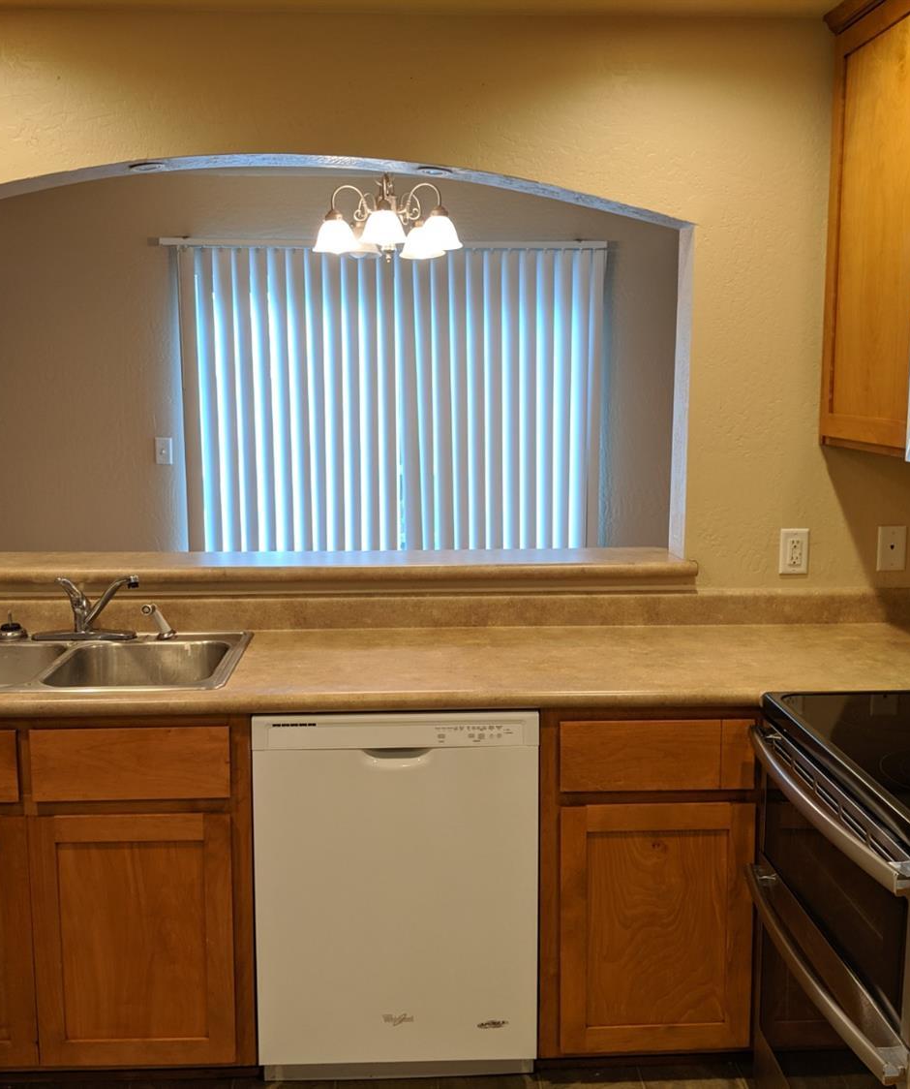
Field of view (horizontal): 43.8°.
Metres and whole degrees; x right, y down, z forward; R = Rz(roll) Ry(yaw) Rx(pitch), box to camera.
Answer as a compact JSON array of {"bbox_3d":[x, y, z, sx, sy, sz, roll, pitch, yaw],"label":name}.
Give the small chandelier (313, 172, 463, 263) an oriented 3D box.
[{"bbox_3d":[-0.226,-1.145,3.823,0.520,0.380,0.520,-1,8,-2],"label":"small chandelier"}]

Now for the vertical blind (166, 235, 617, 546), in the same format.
[{"bbox_3d":[-0.264,-0.245,4.998,1.881,2.119,0.100,-1,8,-2],"label":"vertical blind"}]

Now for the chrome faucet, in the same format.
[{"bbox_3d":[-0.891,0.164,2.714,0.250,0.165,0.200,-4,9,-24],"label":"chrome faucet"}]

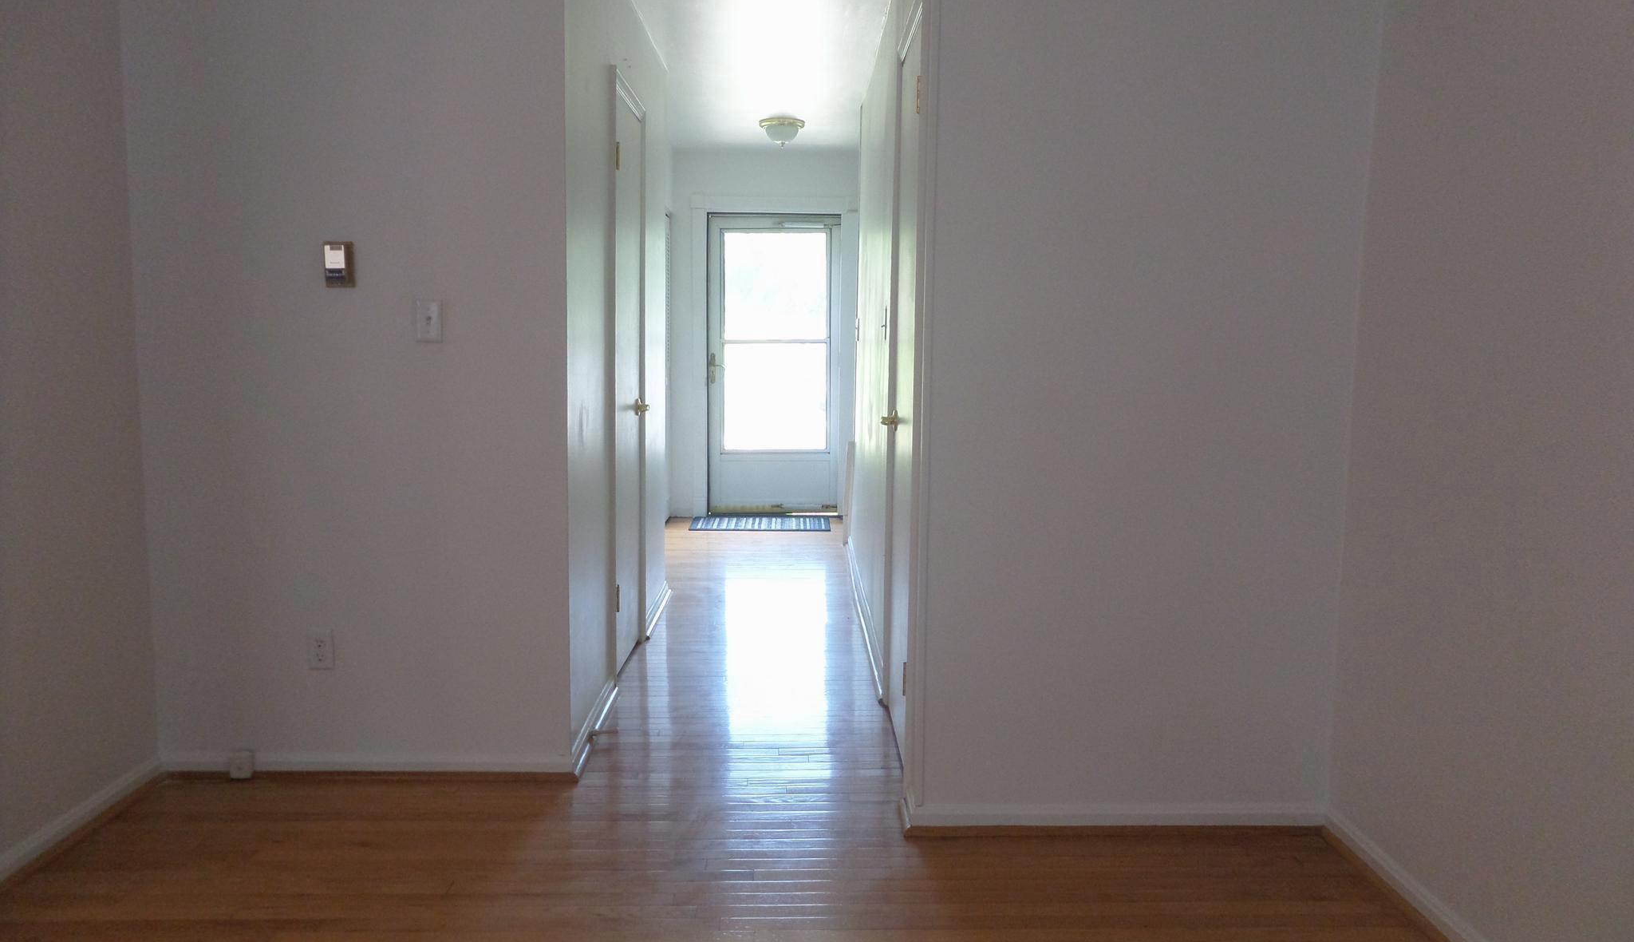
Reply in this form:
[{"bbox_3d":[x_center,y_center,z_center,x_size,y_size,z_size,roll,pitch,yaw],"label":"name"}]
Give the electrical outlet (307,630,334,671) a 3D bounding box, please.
[{"bbox_3d":[-1.375,0.497,3.138,0.069,0.115,0.010,1,7,-1],"label":"electrical outlet"}]

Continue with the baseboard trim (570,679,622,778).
[{"bbox_3d":[-0.687,0.786,3.561,0.032,0.067,0.796,1,7,-1],"label":"baseboard trim"}]

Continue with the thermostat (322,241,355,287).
[{"bbox_3d":[-1.270,-0.547,3.006,0.077,0.118,0.037,1,7,-1],"label":"thermostat"}]

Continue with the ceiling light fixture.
[{"bbox_3d":[-0.200,-1.949,6.562,0.266,0.136,0.266,1,7,-1],"label":"ceiling light fixture"}]

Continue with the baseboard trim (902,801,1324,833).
[{"bbox_3d":[0.767,0.880,2.884,1.088,0.079,0.025,1,7,-1],"label":"baseboard trim"}]

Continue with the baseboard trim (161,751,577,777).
[{"bbox_3d":[-1.254,0.822,3.170,1.170,0.067,0.025,1,7,-1],"label":"baseboard trim"}]

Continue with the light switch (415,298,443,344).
[{"bbox_3d":[-1.043,-0.401,3.038,0.069,0.116,0.016,1,7,-1],"label":"light switch"}]

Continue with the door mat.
[{"bbox_3d":[-0.373,0.354,7.628,0.918,0.010,0.570,1,7,-1],"label":"door mat"}]

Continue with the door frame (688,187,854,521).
[{"bbox_3d":[-0.295,-0.757,7.766,1.154,2.188,0.130,1,7,-1],"label":"door frame"}]

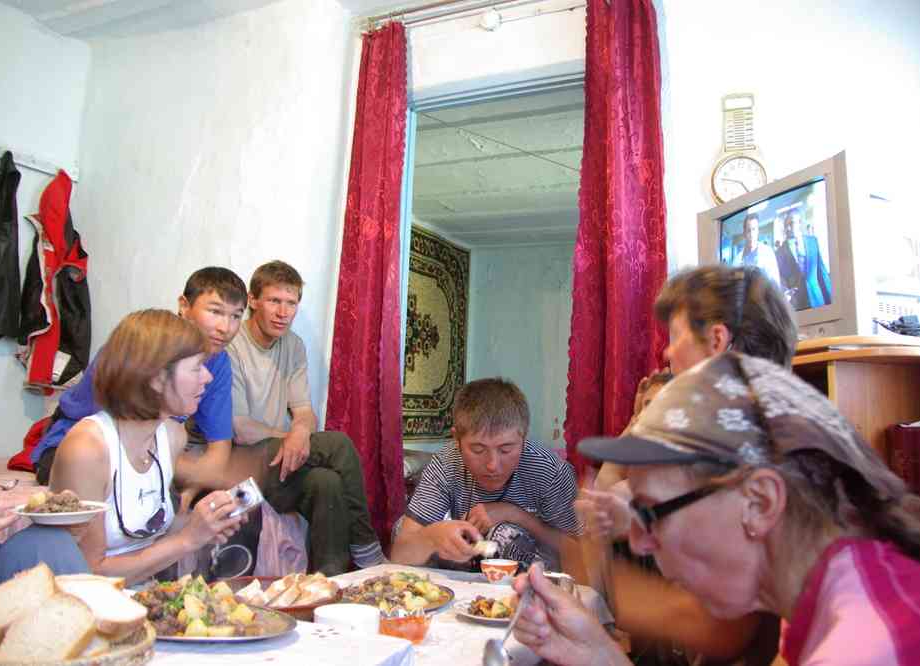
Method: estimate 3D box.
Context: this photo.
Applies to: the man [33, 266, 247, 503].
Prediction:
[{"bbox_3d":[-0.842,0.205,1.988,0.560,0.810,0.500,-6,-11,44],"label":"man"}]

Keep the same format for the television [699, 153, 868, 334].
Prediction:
[{"bbox_3d":[1.078,-0.174,2.190,0.450,0.465,0.595,4,-8,-18],"label":"television"}]

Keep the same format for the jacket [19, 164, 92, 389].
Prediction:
[{"bbox_3d":[-1.668,-0.218,3.090,0.140,0.899,0.250,-2,-8,23],"label":"jacket"}]

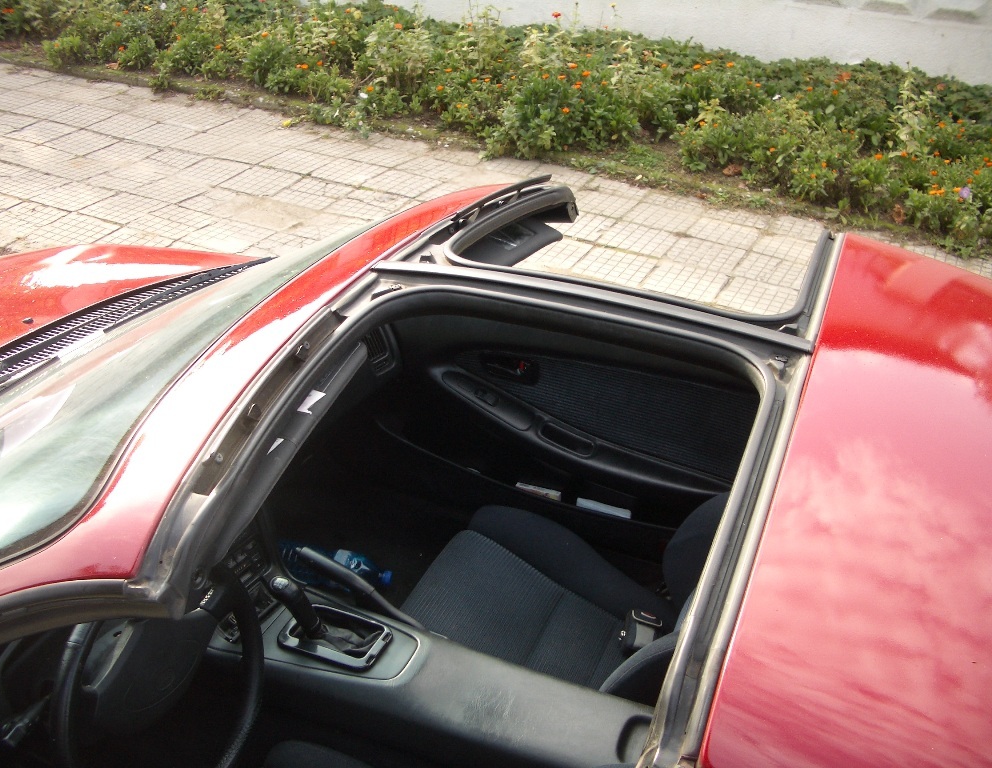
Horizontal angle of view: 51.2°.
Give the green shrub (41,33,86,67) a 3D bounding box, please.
[{"bbox_3d":[-2.807,-2.171,6.721,0.280,0.190,0.260,-10,33,-19],"label":"green shrub"}]

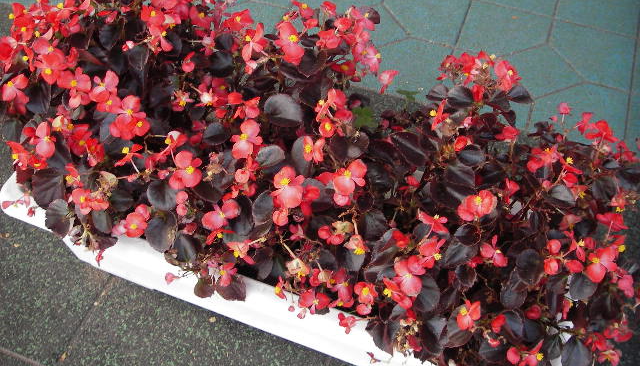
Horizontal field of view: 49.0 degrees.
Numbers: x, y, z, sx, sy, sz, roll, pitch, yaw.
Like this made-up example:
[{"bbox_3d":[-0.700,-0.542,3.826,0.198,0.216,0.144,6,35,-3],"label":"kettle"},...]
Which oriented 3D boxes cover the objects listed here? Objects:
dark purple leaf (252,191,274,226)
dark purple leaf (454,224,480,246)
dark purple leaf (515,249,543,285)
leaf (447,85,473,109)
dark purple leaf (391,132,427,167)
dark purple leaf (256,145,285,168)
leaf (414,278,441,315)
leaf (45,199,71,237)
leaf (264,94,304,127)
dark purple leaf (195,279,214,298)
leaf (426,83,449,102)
[{"bbox_3d":[-0.079,0.036,0.983,0.037,0.013,0.046,3,72,24],"label":"dark purple leaf"},{"bbox_3d":[0.195,0.068,0.929,0.036,0.016,0.031,-6,59,-2],"label":"dark purple leaf"},{"bbox_3d":[0.291,0.118,0.982,0.036,0.013,0.051,-3,70,10],"label":"dark purple leaf"},{"bbox_3d":[0.211,-0.130,1.065,0.041,0.016,0.039,22,63,15],"label":"leaf"},{"bbox_3d":[0.132,-0.050,1.048,0.049,0.014,0.069,-38,63,-25],"label":"dark purple leaf"},{"bbox_3d":[-0.069,-0.037,0.979,0.041,0.012,0.033,-23,66,-14],"label":"dark purple leaf"},{"bbox_3d":[0.143,0.151,0.943,0.038,0.013,0.049,17,73,12],"label":"leaf"},{"bbox_3d":[-0.411,0.056,1.100,0.037,0.012,0.061,-10,85,-19],"label":"leaf"},{"bbox_3d":[-0.054,-0.111,1.078,0.062,0.018,0.055,14,72,4],"label":"leaf"},{"bbox_3d":[-0.163,0.148,0.989,0.026,0.010,0.026,11,73,-5],"label":"dark purple leaf"},{"bbox_3d":[0.167,-0.129,1.000,0.039,0.012,0.033,-18,54,-16],"label":"leaf"}]

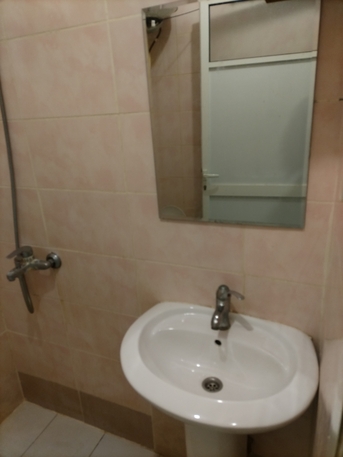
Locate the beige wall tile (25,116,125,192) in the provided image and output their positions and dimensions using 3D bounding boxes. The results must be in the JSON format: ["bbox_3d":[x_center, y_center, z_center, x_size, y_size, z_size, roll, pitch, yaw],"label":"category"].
[{"bbox_3d":[-0.338,-0.259,1.198,0.398,0.249,0.012,5,22,23],"label":"beige wall tile"}]

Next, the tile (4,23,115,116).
[{"bbox_3d":[-0.354,-0.494,1.111,0.398,0.249,0.012,5,22,23],"label":"tile"}]

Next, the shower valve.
[{"bbox_3d":[-0.578,0.130,1.358,0.223,0.128,0.172,5,22,23],"label":"shower valve"}]

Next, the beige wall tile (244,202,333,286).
[{"bbox_3d":[0.333,0.038,1.003,0.231,0.249,0.012,5,22,23],"label":"beige wall tile"}]

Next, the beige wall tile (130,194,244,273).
[{"bbox_3d":[0.043,0.011,1.128,0.398,0.249,0.012,5,22,23],"label":"beige wall tile"}]

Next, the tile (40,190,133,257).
[{"bbox_3d":[-0.323,-0.024,1.286,0.398,0.249,0.012,5,22,23],"label":"tile"}]

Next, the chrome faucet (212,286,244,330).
[{"bbox_3d":[0.175,0.264,1.056,0.085,0.157,0.133,5,22,23],"label":"chrome faucet"}]

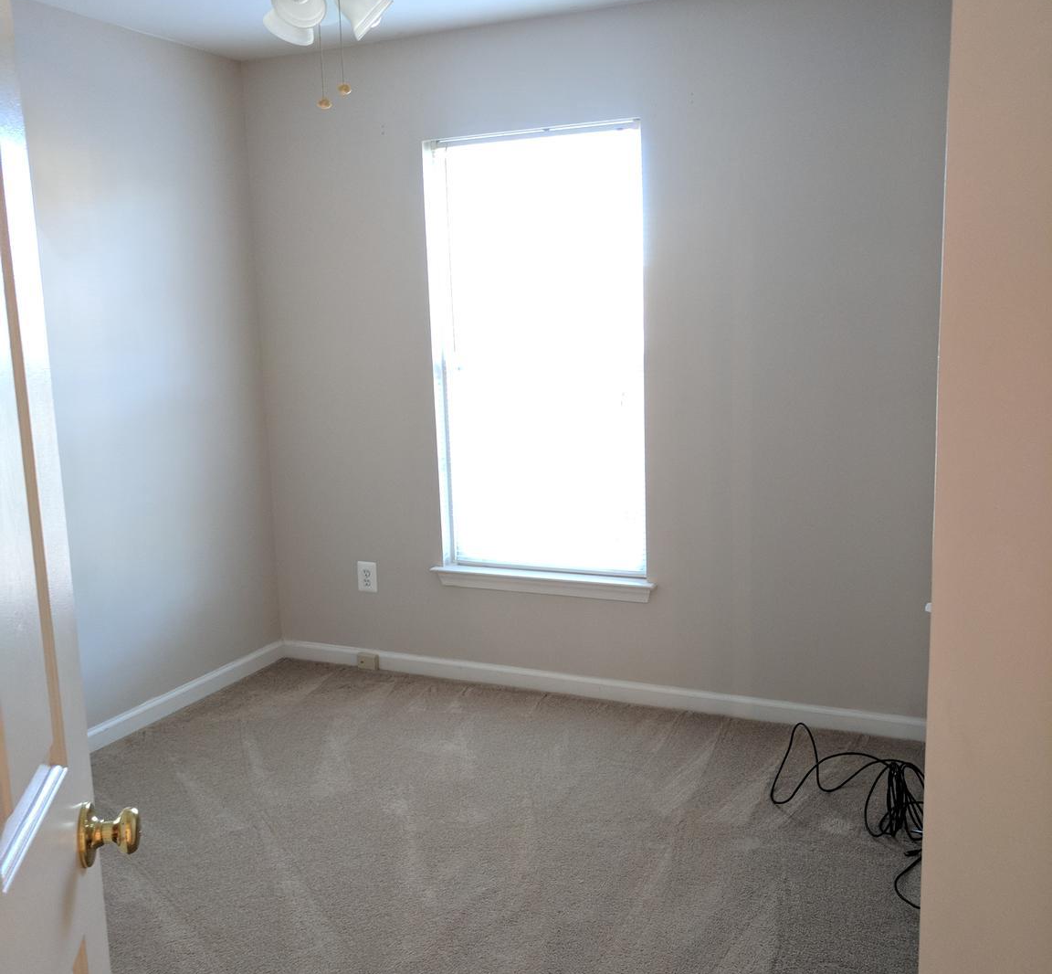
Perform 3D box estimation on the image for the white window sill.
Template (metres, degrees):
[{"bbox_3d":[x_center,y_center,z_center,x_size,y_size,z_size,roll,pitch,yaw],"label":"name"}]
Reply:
[{"bbox_3d":[0.064,0.366,3.999,0.912,0.080,0.110,3,11,24],"label":"white window sill"}]

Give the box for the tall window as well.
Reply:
[{"bbox_3d":[0.049,-0.469,3.884,0.838,1.605,0.100,3,11,24],"label":"tall window"}]

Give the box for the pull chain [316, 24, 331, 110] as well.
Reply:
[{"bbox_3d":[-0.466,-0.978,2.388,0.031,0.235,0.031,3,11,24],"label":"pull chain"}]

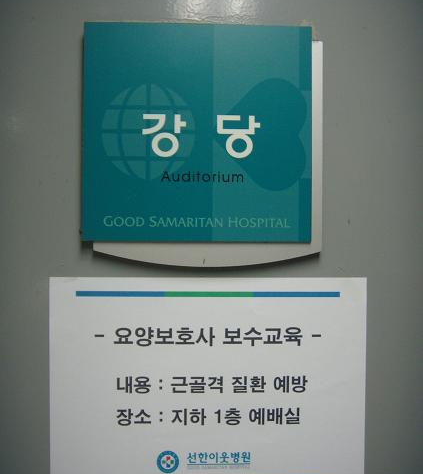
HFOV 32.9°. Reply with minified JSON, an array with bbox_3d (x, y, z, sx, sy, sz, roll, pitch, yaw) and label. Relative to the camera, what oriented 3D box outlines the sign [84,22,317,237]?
[{"bbox_3d":[-0.013,-0.095,0.659,0.210,0.200,0.013,0,1,-3],"label":"sign"}]

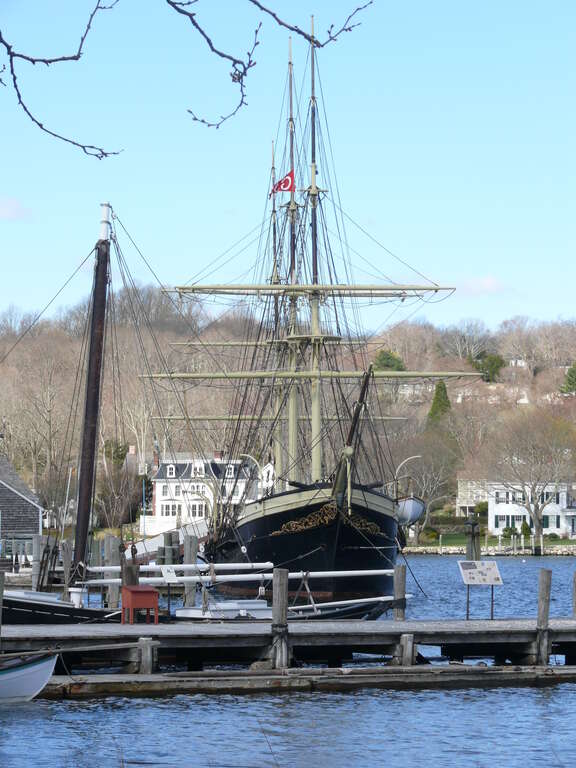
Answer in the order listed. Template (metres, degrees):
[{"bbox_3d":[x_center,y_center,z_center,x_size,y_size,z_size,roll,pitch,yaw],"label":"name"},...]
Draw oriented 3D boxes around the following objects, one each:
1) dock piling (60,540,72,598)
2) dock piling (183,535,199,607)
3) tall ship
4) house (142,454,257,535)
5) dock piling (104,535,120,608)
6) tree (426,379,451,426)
[{"bbox_3d":[-7.757,6.632,96.787,0.420,2.300,0.400,0,-3,0],"label":"dock piling"},{"bbox_3d":[-3.518,6.819,99.781,0.480,2.850,0.450,0,-3,0],"label":"dock piling"},{"bbox_3d":[1.017,-3.681,140.879,16.800,31.000,41.000,0,-3,-6],"label":"tall ship"},{"bbox_3d":[-12.516,15.452,384.716,14.600,11.500,11.000,-1,-3,10],"label":"house"},{"bbox_3d":[-6.347,6.819,99.781,0.550,2.850,0.500,0,-3,0],"label":"dock piling"},{"bbox_3d":[28.475,3.500,520.516,4.300,8.400,4.300,0,-3,0],"label":"tree"}]

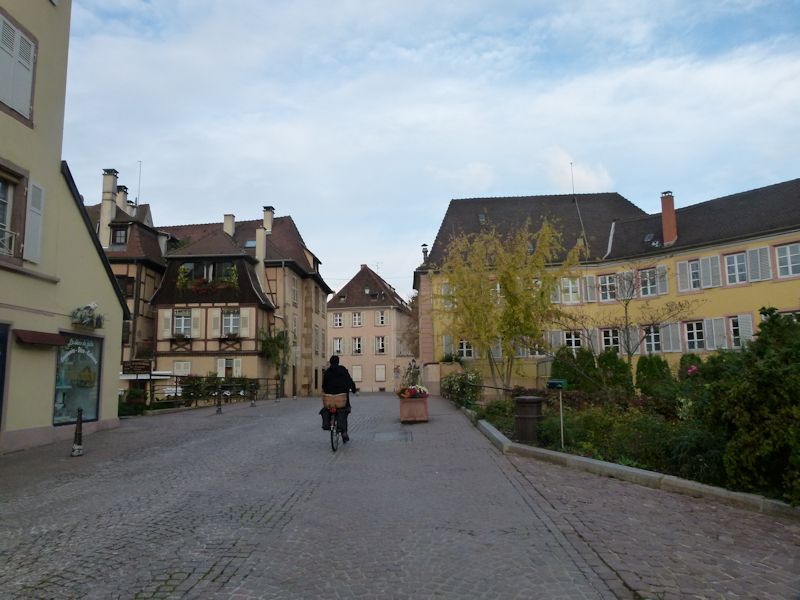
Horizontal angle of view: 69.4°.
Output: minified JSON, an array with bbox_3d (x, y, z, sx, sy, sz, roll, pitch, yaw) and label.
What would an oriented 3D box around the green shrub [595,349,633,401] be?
[{"bbox_3d":[9.511,3.288,25.500,1.600,2.300,1.600,-4,-8,20],"label":"green shrub"}]

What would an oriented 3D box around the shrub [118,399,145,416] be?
[{"bbox_3d":[-9.035,3.574,19.300,0.950,0.620,0.750,3,-8,-25],"label":"shrub"}]

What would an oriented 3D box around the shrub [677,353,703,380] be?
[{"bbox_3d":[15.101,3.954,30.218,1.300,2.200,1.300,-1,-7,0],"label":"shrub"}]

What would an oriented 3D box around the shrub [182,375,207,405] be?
[{"bbox_3d":[-7.825,3.427,22.000,0.900,1.100,0.800,2,-8,-20],"label":"shrub"}]

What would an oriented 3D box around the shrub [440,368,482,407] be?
[{"bbox_3d":[2.750,3.940,25.905,1.850,1.650,1.700,-1,-7,0],"label":"shrub"}]

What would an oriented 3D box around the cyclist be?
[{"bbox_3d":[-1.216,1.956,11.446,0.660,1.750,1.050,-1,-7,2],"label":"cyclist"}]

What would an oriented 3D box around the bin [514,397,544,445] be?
[{"bbox_3d":[2.489,2.265,10.997,0.550,0.880,0.550,-1,-7,0],"label":"bin"}]

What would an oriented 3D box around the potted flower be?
[{"bbox_3d":[0.470,3.217,17.835,0.900,1.120,0.900,-1,-7,2],"label":"potted flower"}]

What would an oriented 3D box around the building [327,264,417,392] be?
[{"bbox_3d":[-2.961,3.091,61.611,7.200,13.000,10.500,-1,-7,6],"label":"building"}]

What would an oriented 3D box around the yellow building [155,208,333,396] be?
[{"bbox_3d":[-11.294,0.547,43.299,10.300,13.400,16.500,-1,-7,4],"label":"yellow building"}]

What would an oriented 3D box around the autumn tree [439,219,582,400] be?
[{"bbox_3d":[4.877,0.508,25.500,5.800,7.600,5.400,-2,-8,11],"label":"autumn tree"}]

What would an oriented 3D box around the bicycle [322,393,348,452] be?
[{"bbox_3d":[-1.227,2.400,11.451,0.580,1.070,1.750,-1,-8,1],"label":"bicycle"}]

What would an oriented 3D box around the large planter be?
[{"bbox_3d":[0.427,3.179,17.071,0.790,0.740,0.790,-1,-8,2],"label":"large planter"}]

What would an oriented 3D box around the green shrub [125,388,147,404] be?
[{"bbox_3d":[-10.071,3.674,22.000,0.800,0.620,0.750,3,-8,-25],"label":"green shrub"}]

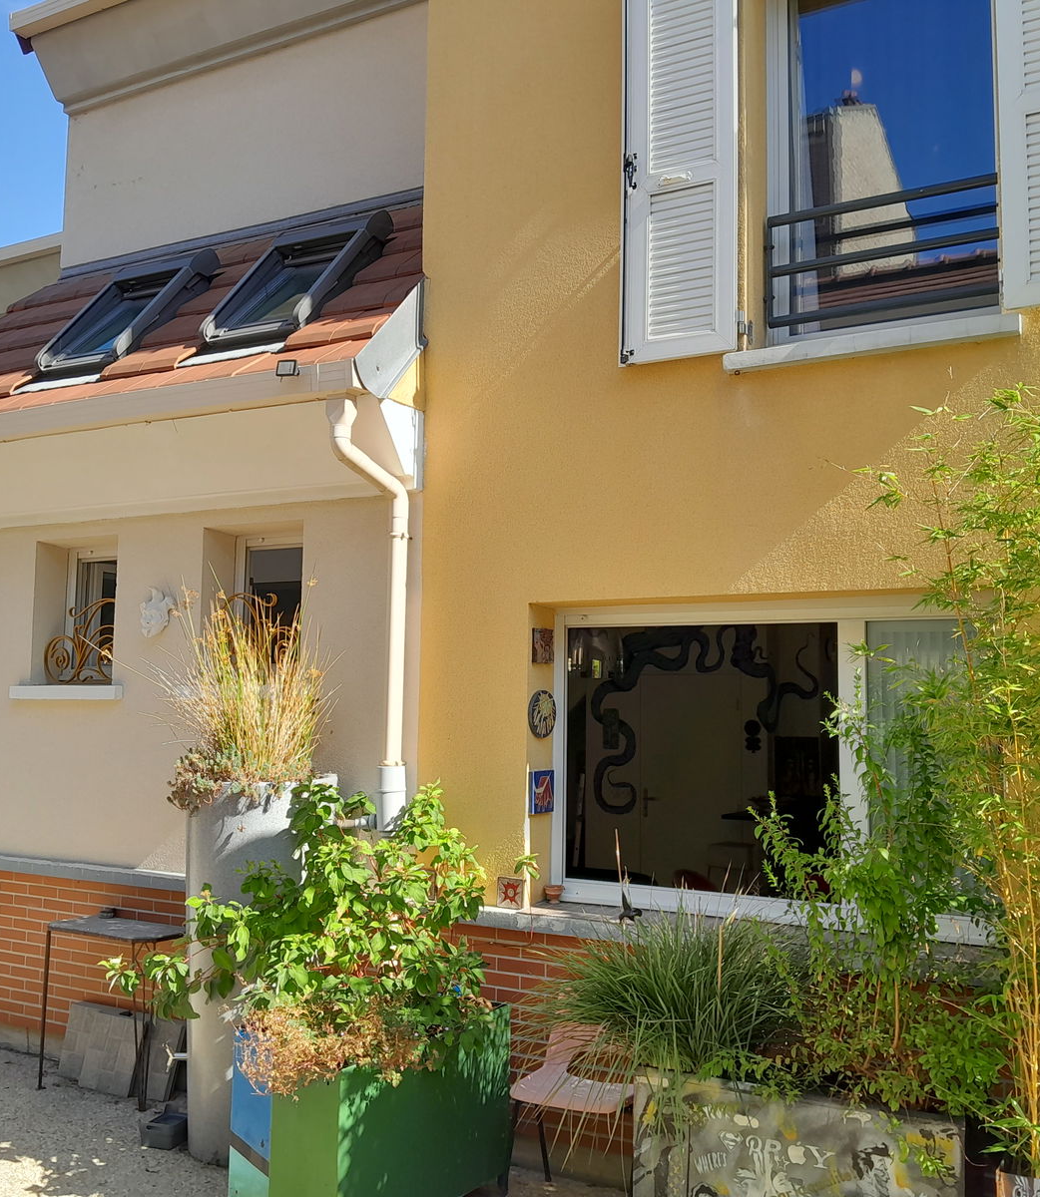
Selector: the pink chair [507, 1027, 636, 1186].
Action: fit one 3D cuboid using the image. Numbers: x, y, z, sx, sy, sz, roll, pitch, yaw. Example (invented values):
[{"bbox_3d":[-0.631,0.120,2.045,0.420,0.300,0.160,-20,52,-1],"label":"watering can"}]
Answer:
[{"bbox_3d":[0.239,1.860,4.368,0.460,0.750,0.490,-1,-6,21],"label":"pink chair"}]

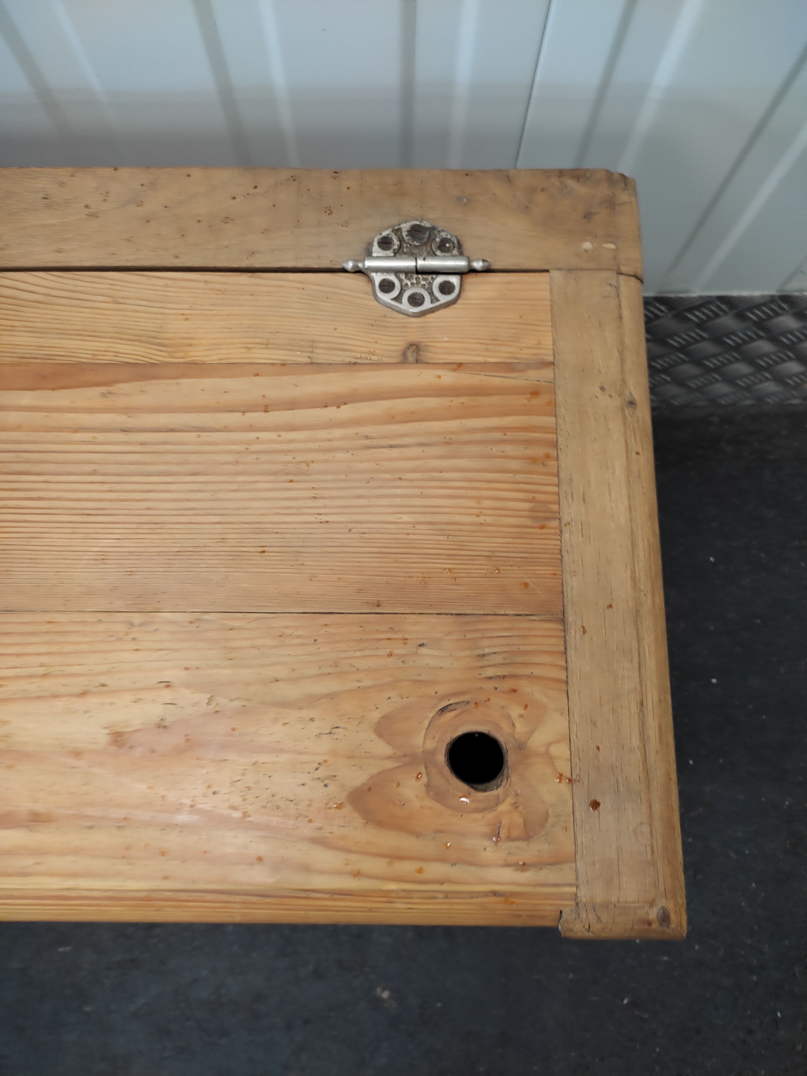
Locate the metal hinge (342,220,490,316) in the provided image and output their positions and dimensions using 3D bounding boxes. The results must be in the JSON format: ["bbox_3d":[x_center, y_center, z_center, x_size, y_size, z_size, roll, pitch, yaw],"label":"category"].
[{"bbox_3d":[0.006,-0.134,0.395,0.072,0.009,0.051,0,78,0],"label":"metal hinge"}]

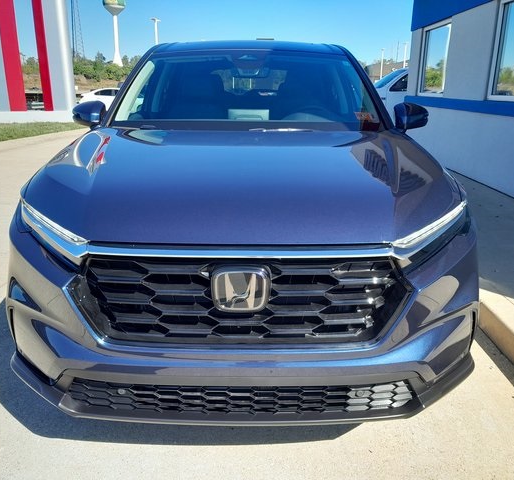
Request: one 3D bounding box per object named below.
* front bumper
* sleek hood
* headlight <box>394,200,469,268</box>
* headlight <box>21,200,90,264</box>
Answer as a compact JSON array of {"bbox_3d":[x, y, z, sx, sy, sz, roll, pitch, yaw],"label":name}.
[{"bbox_3d":[-0.045,0.294,1.833,1.850,0.690,0.560,0,18,0],"label":"front bumper"},{"bbox_3d":[-0.043,-0.270,2.082,1.680,0.250,1.280,0,18,0],"label":"sleek hood"},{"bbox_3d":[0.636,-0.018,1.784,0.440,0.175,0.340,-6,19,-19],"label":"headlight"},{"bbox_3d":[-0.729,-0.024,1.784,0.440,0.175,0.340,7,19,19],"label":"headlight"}]

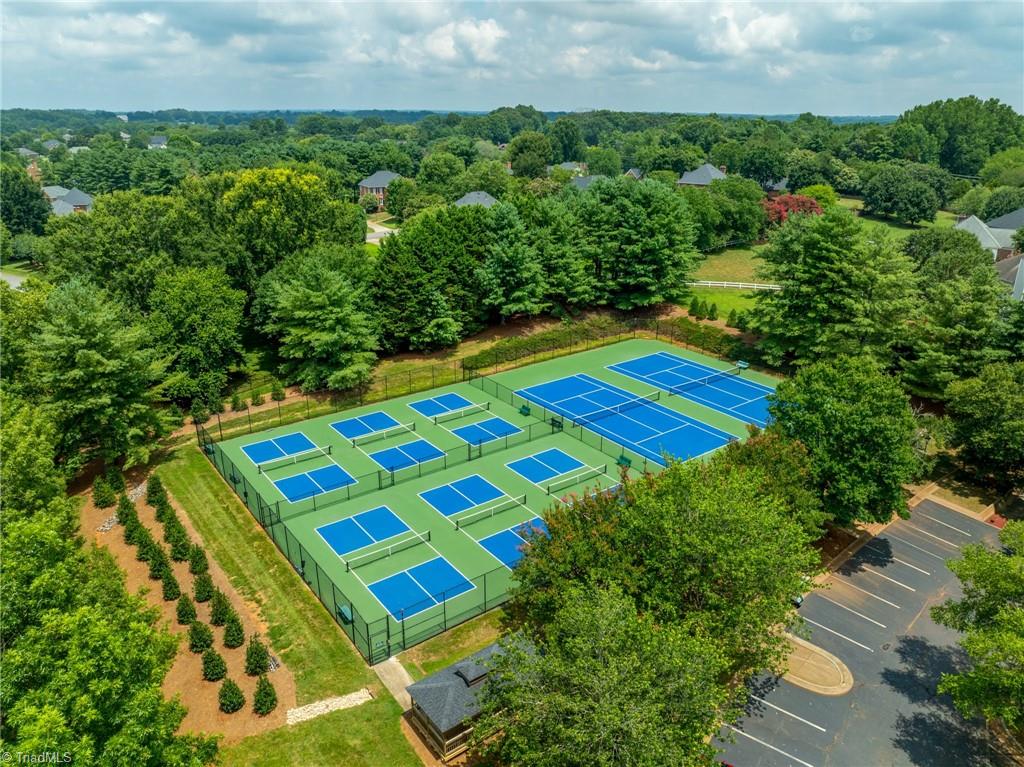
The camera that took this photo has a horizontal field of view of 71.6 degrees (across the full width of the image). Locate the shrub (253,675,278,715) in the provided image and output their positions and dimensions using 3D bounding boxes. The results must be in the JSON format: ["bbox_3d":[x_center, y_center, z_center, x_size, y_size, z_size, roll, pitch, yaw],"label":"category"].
[{"bbox_3d":[-13.498,16.821,38.668,1.299,2.372,1.299,-14,25,-35],"label":"shrub"}]

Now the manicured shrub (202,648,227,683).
[{"bbox_3d":[-17.351,16.187,41.239,1.340,2.100,1.340,0,21,0],"label":"manicured shrub"}]

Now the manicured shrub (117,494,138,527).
[{"bbox_3d":[-30.896,10.017,56.757,1.490,2.590,1.490,0,21,0],"label":"manicured shrub"}]

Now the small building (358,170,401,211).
[{"bbox_3d":[-36.475,-54.927,203.000,13.000,10.000,10.500,7,22,16],"label":"small building"}]

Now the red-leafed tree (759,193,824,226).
[{"bbox_3d":[56.325,-33.654,143.000,11.500,9.000,10.500,0,21,0],"label":"red-leafed tree"}]

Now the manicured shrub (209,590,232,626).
[{"bbox_3d":[-18.847,14.337,45.746,1.400,2.427,1.400,0,21,0],"label":"manicured shrub"}]

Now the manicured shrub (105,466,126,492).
[{"bbox_3d":[-34.691,8.242,61.927,1.540,2.230,1.540,0,21,0],"label":"manicured shrub"}]

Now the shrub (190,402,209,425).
[{"bbox_3d":[-32.851,2.968,74.433,1.740,2.330,1.740,0,21,0],"label":"shrub"}]

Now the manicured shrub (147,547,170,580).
[{"bbox_3d":[-24.827,12.420,49.778,1.285,2.588,1.285,-14,25,-35],"label":"manicured shrub"}]

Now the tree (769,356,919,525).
[{"bbox_3d":[26.226,4.413,56.299,10.940,13.640,10.940,0,21,0],"label":"tree"}]

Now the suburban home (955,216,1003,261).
[{"bbox_3d":[86.306,-25.846,131.000,9.500,7.800,9.000,-6,22,-17],"label":"suburban home"}]

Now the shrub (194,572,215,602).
[{"bbox_3d":[-20.754,13.599,47.696,1.275,1.921,1.275,-14,25,-35],"label":"shrub"}]

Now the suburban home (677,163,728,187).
[{"bbox_3d":[57.182,-60.484,213.000,13.000,10.000,14.000,14,25,32],"label":"suburban home"}]

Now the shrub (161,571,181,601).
[{"bbox_3d":[-23.203,13.553,48.127,1.300,2.134,1.300,0,21,0],"label":"shrub"}]

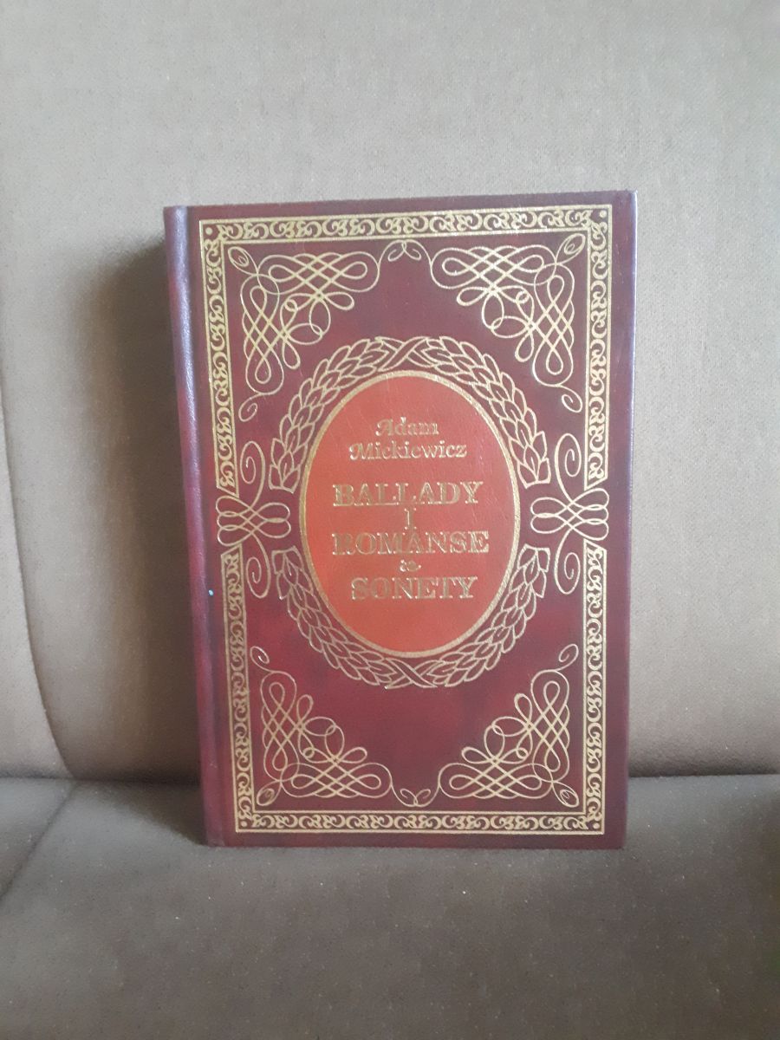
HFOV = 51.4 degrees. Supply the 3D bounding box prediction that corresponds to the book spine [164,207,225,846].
[{"bbox_3d":[-0.061,0.007,0.272,0.010,0.208,0.024,-1,9,3],"label":"book spine"}]

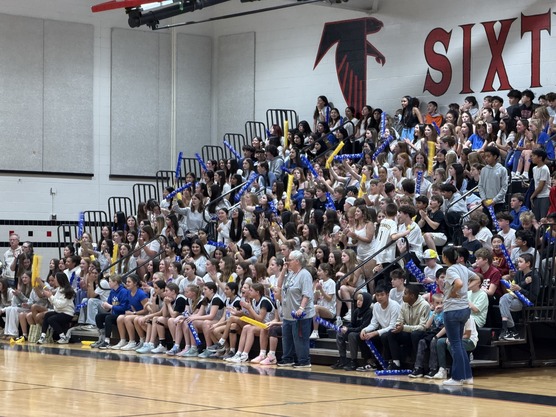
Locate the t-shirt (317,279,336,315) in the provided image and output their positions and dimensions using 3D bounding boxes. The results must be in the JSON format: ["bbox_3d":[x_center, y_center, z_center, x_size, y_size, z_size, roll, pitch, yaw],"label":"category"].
[{"bbox_3d":[0.716,1.306,23.700,0.280,0.540,0.400,1,-2,-32],"label":"t-shirt"}]

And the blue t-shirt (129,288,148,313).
[{"bbox_3d":[-2.293,1.520,26.400,0.280,0.460,0.410,2,-2,-40],"label":"blue t-shirt"}]

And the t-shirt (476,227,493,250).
[{"bbox_3d":[3.093,0.508,24.000,0.290,0.480,0.400,1,-2,-28],"label":"t-shirt"}]

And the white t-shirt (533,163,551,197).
[{"bbox_3d":[3.904,-0.393,23.800,0.260,0.520,0.400,1,-2,-28],"label":"white t-shirt"}]

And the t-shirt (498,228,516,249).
[{"bbox_3d":[3.386,0.502,23.700,0.270,0.480,0.400,2,-2,-40],"label":"t-shirt"}]

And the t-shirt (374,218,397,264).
[{"bbox_3d":[1.600,0.496,23.800,0.300,0.680,0.440,2,-2,-43],"label":"t-shirt"}]

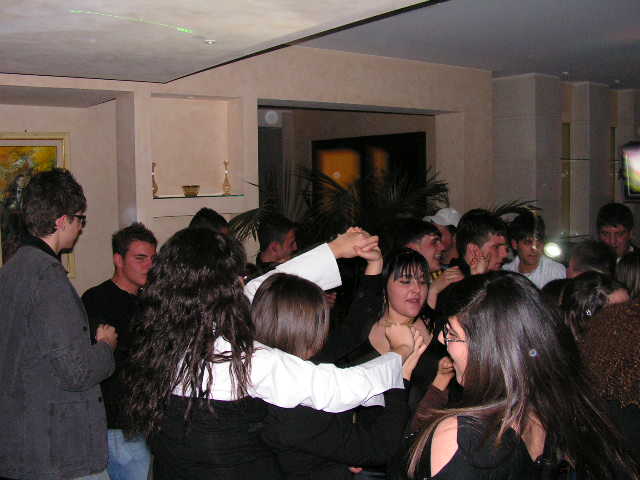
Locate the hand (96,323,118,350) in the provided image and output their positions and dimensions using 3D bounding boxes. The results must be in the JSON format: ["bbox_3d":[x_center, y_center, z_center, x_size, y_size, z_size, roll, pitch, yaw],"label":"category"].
[{"bbox_3d":[-0.702,0.319,2.200,0.085,0.100,0.085,-3,6,-24],"label":"hand"}]

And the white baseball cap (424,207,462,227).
[{"bbox_3d":[0.683,-0.126,3.650,0.260,0.130,0.175,10,9,26],"label":"white baseball cap"}]

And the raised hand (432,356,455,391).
[{"bbox_3d":[0.393,0.421,2.100,0.085,0.115,0.080,19,6,11],"label":"raised hand"}]

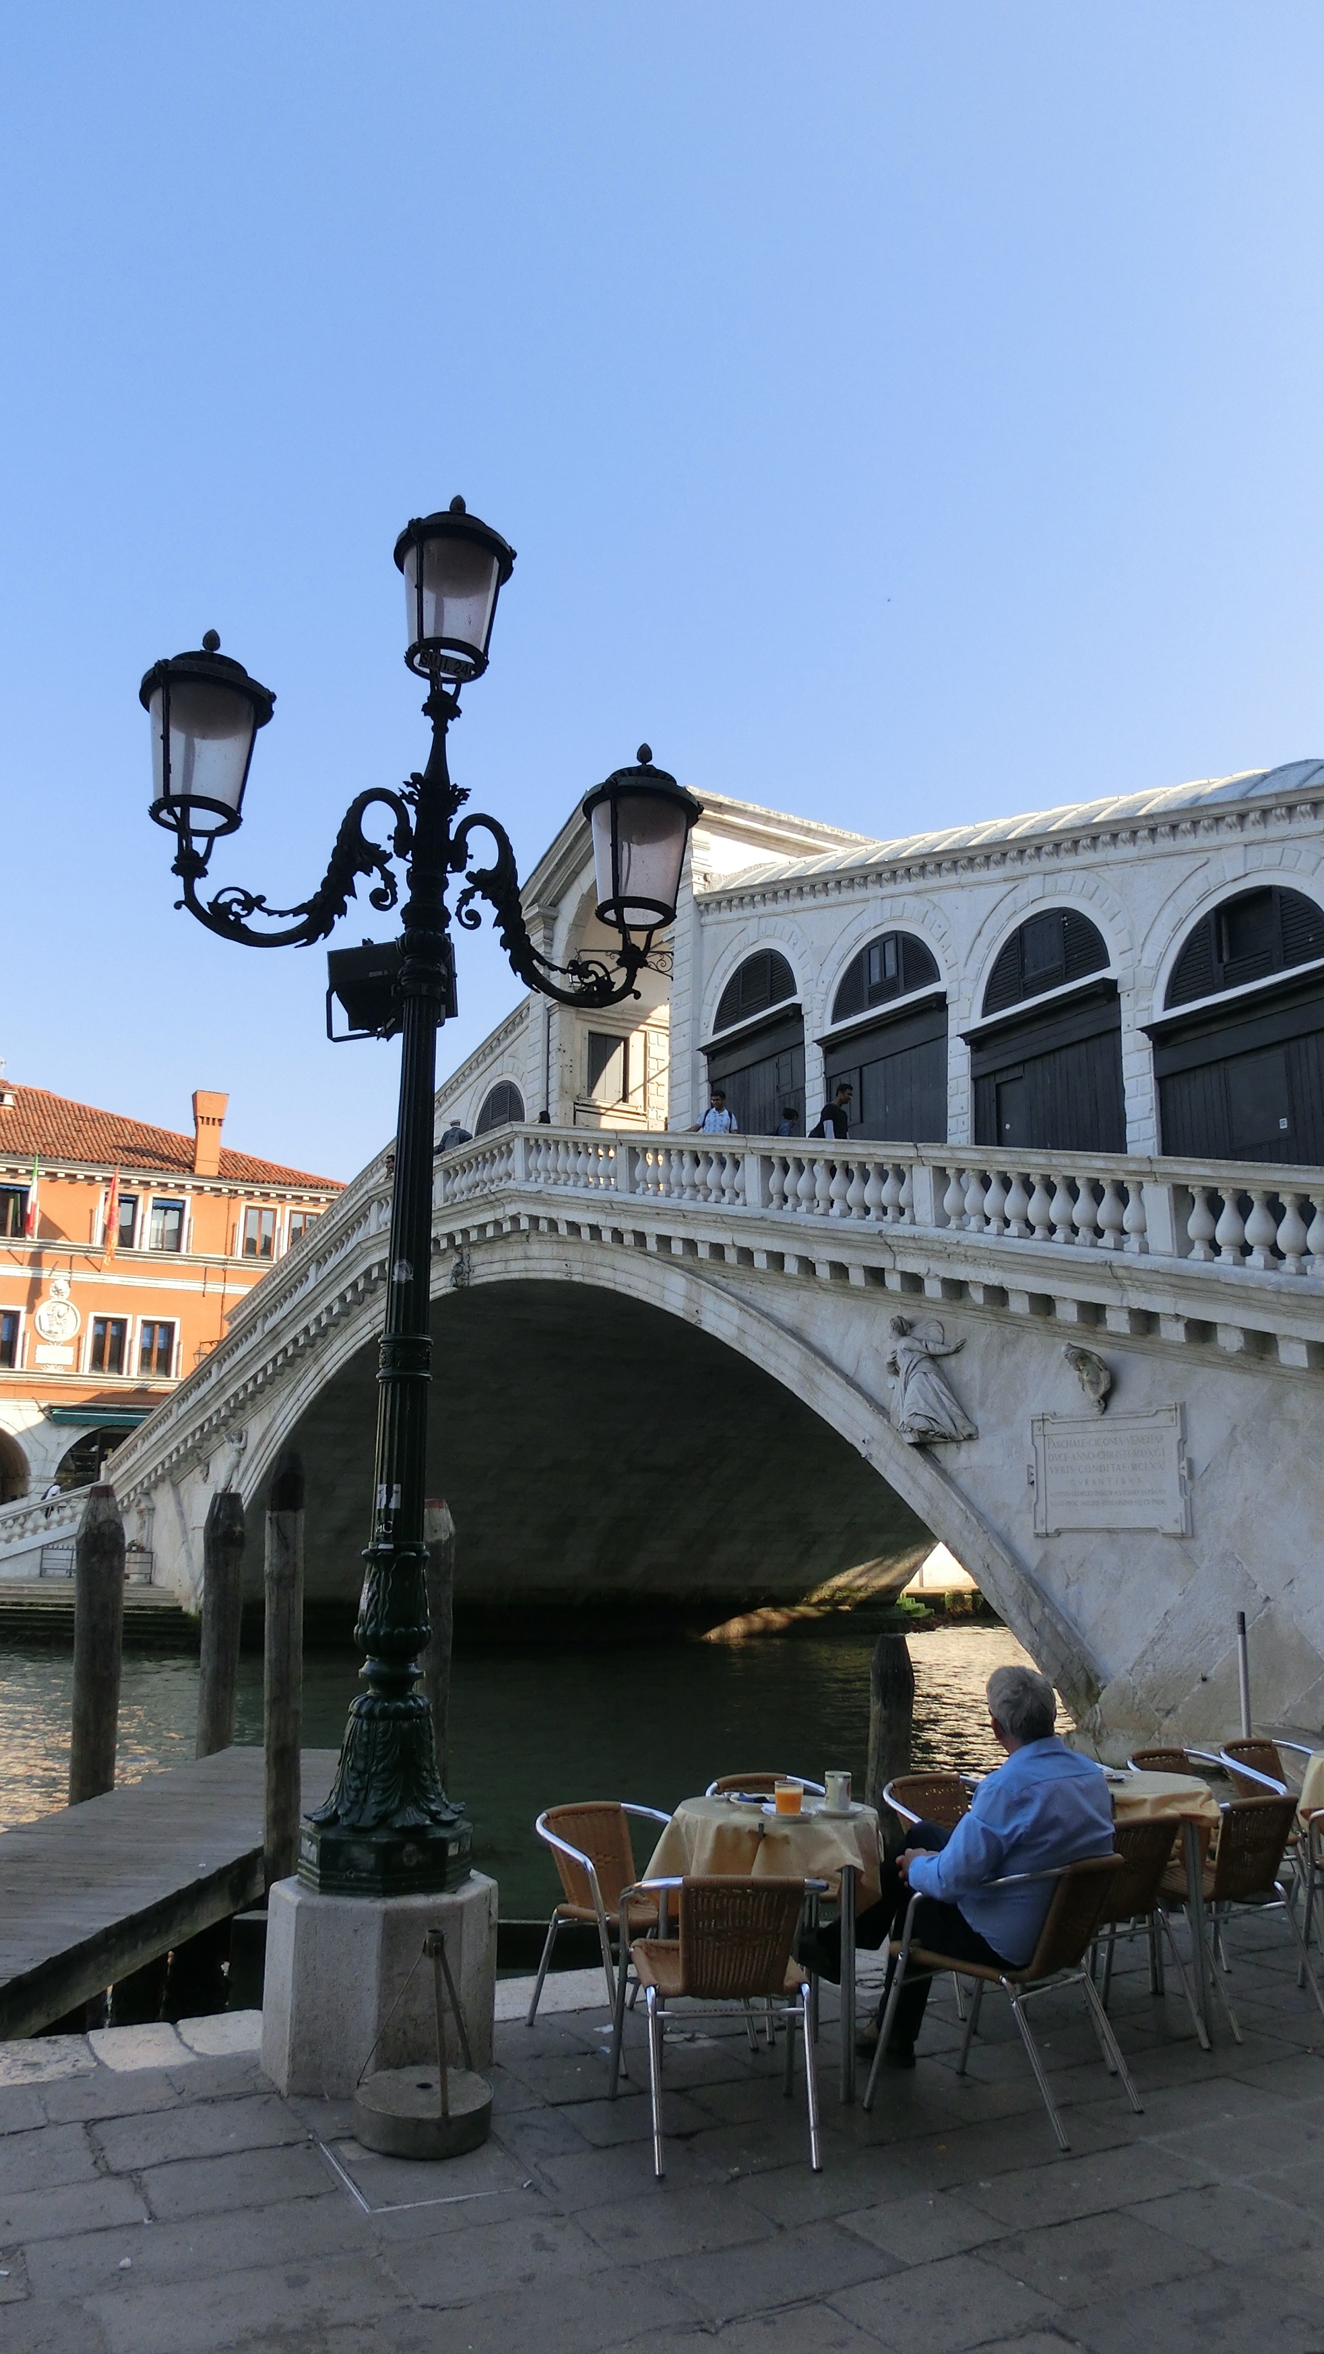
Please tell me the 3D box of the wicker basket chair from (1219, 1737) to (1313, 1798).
[{"bbox_3d":[2.853,2.965,7.317,0.560,0.735,0.590,8,-14,-29],"label":"wicker basket chair"}]

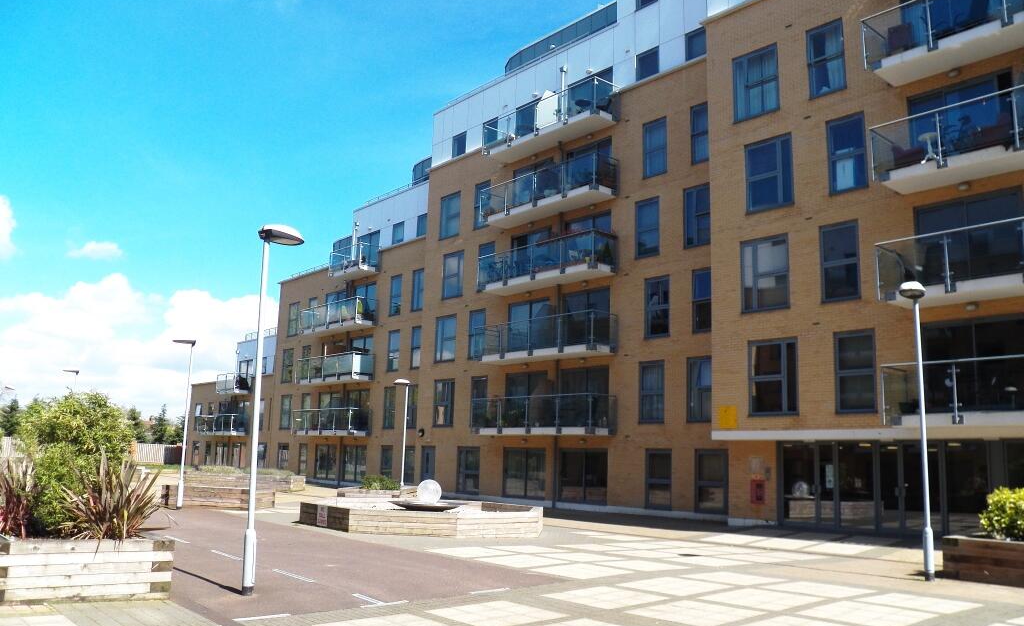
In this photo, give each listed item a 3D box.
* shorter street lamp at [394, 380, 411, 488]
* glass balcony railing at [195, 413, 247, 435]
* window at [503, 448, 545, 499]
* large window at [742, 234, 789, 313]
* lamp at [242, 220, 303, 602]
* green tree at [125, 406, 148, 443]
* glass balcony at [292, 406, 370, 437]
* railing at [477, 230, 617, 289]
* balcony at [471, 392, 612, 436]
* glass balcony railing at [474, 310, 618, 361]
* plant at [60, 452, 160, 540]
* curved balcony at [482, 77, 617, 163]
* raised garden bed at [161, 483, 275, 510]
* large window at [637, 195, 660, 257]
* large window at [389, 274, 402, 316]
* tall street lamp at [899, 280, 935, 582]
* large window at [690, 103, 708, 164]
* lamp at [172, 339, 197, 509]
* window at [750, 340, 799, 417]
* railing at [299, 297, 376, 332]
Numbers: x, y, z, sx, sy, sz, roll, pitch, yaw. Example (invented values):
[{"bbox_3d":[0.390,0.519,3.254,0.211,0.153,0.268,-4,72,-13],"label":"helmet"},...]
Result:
[{"bbox_3d":[-3.926,4.447,28.905,0.580,4.374,0.360,11,-14,-40],"label":"shorter street lamp"},{"bbox_3d":[-20.240,7.908,57.769,1.250,1.410,6.134,10,-13,-39],"label":"glass balcony railing"},{"bbox_3d":[0.487,6.137,31.721,0.120,1.880,2.390,11,-13,-41],"label":"window"},{"bbox_3d":[6.968,-1.057,22.754,0.120,2.050,1.470,11,-13,-41],"label":"large window"},{"bbox_3d":[-2.786,1.091,9.832,0.600,4.300,0.270,9,-13,-36],"label":"lamp"},{"bbox_3d":[-39.286,12.605,85.751,2.800,5.931,2.800,11,-14,-40],"label":"green tree"},{"bbox_3d":[-9.600,5.839,43.859,1.300,1.320,6.150,11,-13,-41],"label":"glass balcony"},{"bbox_3d":[1.172,-1.732,31.383,1.250,1.450,6.310,10,-13,-41],"label":"railing"},{"bbox_3d":[0.997,3.814,30.433,1.250,1.410,6.350,10,-13,-41],"label":"balcony"},{"bbox_3d":[1.086,1.019,31.372,1.141,1.380,6.806,8,-11,-39],"label":"glass balcony railing"},{"bbox_3d":[-4.823,2.192,9.950,1.130,1.040,1.050,6,-11,-25],"label":"plant"},{"bbox_3d":[1.340,-7.404,32.599,1.350,1.420,6.380,11,-14,-41],"label":"curved balcony"},{"bbox_3d":[-8.683,5.412,24.233,3.080,0.570,2.000,1,-10,4],"label":"raised garden bed"},{"bbox_3d":[4.721,-2.909,28.614,0.180,2.071,1.035,10,-13,-41],"label":"large window"},{"bbox_3d":[-5.758,-0.875,41.513,0.180,2.040,1.043,10,-13,-39],"label":"large window"},{"bbox_3d":[6.748,1.921,13.821,0.650,4.950,0.330,8,-11,-39],"label":"tall street lamp"},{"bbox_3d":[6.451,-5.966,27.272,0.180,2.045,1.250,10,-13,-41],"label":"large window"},{"bbox_3d":[-9.980,3.292,24.704,0.650,4.950,0.330,8,-11,-39],"label":"lamp"},{"bbox_3d":[6.991,1.725,22.124,0.120,2.050,1.460,11,-13,-41],"label":"window"},{"bbox_3d":[-9.501,0.270,45.090,1.250,1.370,6.250,11,-14,-40],"label":"railing"}]

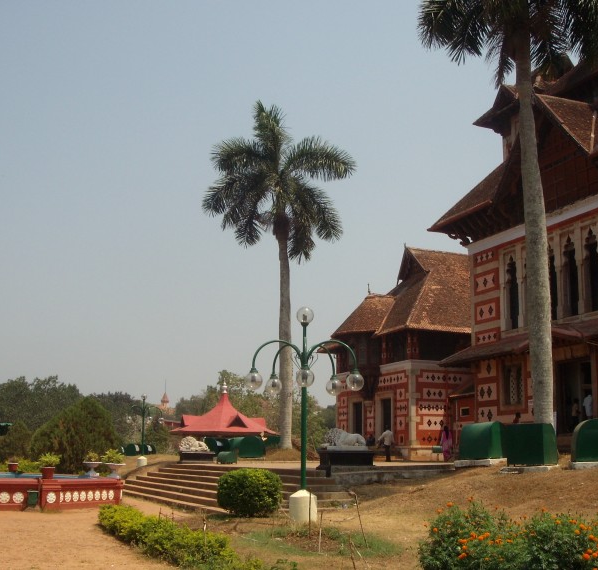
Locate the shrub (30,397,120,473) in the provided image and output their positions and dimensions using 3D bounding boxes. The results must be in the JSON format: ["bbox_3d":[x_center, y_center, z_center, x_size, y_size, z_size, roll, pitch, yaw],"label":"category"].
[{"bbox_3d":[-11.681,7.889,43.408,4.600,4.147,4.600,0,-11,0],"label":"shrub"}]

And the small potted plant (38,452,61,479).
[{"bbox_3d":[-6.300,4.569,21.066,0.600,0.666,0.580,0,-11,0],"label":"small potted plant"}]

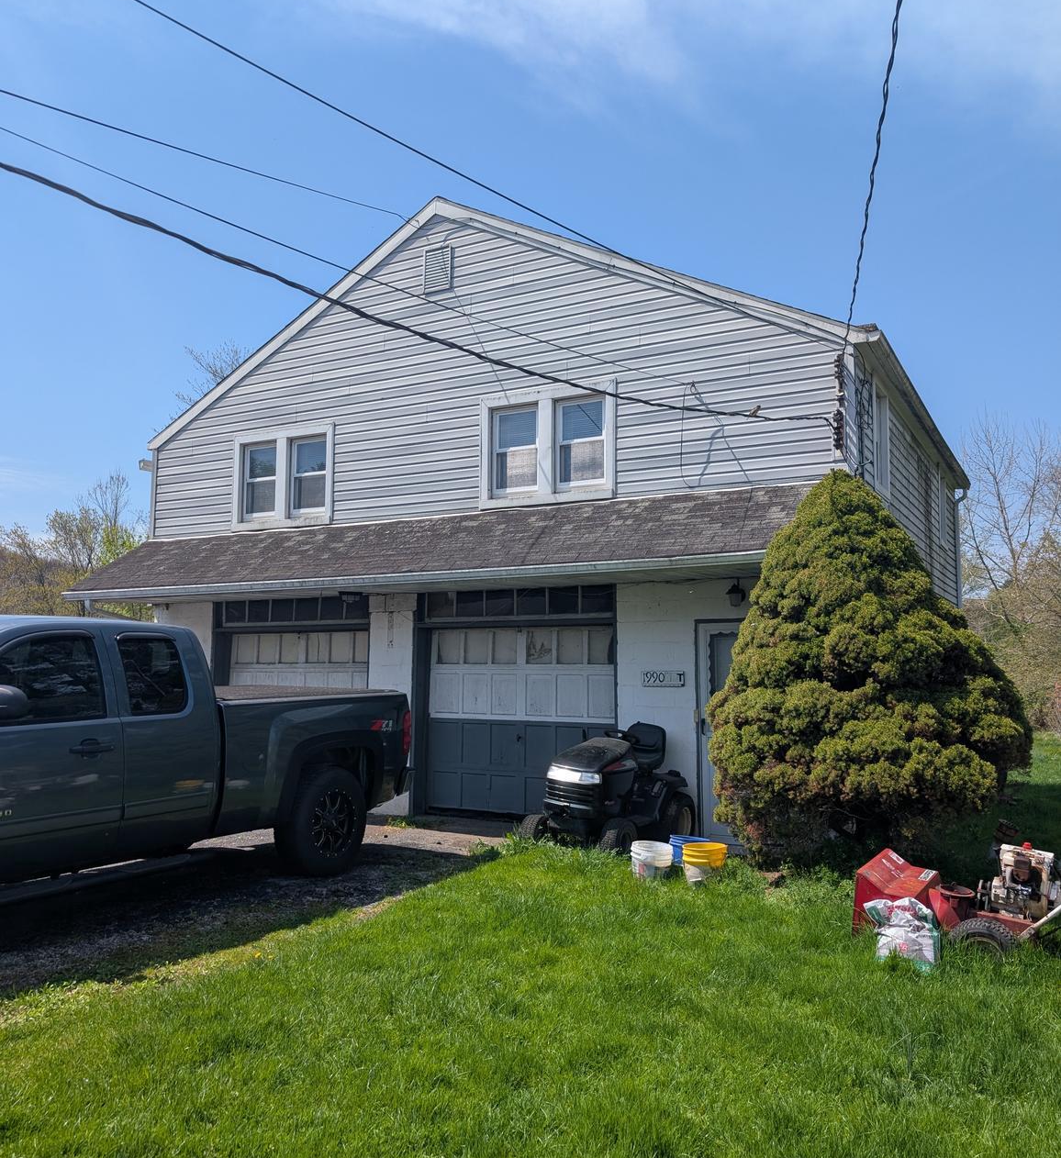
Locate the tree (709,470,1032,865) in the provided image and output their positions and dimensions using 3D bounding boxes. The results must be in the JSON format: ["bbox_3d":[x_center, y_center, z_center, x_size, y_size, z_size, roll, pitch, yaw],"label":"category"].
[{"bbox_3d":[2.617,0.720,7.490,2.450,3.200,2.400,0,-5,0],"label":"tree"}]

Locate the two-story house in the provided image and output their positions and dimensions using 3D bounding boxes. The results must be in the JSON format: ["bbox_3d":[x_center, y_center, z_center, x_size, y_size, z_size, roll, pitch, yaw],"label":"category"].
[{"bbox_3d":[0.797,-0.594,14.198,9.450,6.880,10.000,-3,-5,29],"label":"two-story house"}]

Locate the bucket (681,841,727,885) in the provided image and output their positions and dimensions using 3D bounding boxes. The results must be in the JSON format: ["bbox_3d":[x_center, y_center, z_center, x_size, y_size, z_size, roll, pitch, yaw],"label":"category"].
[{"bbox_3d":[1.199,2.030,6.705,0.305,0.370,0.305,0,-5,0],"label":"bucket"}]

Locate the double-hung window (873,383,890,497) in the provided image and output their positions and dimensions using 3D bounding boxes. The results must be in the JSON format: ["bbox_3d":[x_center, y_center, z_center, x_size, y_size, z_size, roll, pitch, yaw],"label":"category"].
[{"bbox_3d":[3.577,-1.394,9.913,0.120,1.160,1.050,-3,-5,29],"label":"double-hung window"}]

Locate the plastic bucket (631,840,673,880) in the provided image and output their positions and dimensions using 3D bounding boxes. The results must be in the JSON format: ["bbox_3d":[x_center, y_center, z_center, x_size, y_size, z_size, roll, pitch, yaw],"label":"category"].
[{"bbox_3d":[0.875,2.108,7.005,0.305,0.370,0.305,0,-5,0],"label":"plastic bucket"}]

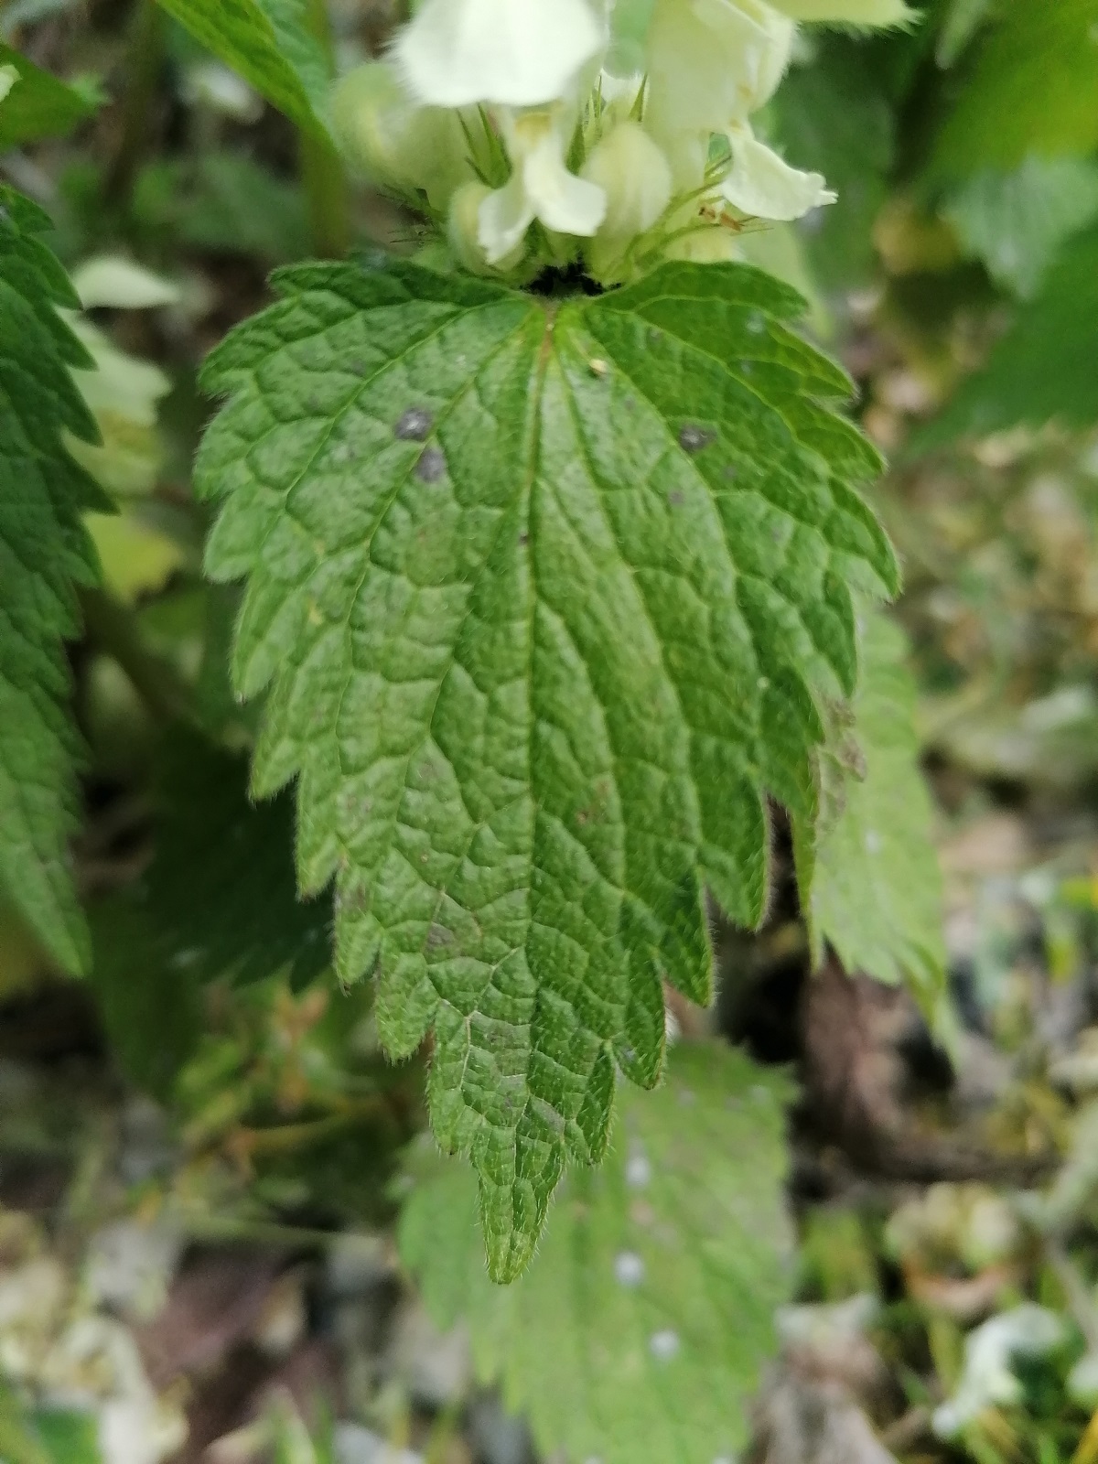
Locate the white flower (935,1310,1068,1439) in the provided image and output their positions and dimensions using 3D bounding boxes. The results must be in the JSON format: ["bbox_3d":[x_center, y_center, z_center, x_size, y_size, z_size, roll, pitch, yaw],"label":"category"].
[{"bbox_3d":[0.075,0.107,0.190,0.022,0.018,0.020,23,41,30],"label":"white flower"}]

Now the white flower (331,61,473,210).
[{"bbox_3d":[-0.013,-0.052,0.100,0.014,0.014,0.012,-14,37,-19],"label":"white flower"}]

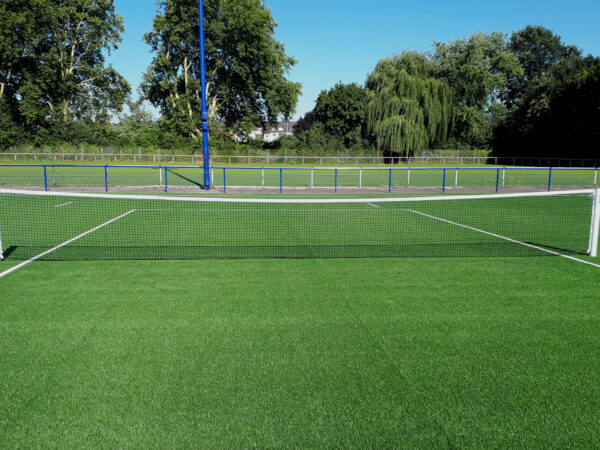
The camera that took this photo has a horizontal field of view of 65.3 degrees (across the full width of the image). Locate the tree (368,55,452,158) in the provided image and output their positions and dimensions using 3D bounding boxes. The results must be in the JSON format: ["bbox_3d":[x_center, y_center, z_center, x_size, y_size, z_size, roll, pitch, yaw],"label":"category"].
[{"bbox_3d":[16.650,-17.510,71.240,13.080,16.780,13.000,0,8,0],"label":"tree"}]

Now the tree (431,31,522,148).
[{"bbox_3d":[28.980,-20.950,77.820,15.950,21.720,15.500,0,8,0],"label":"tree"}]

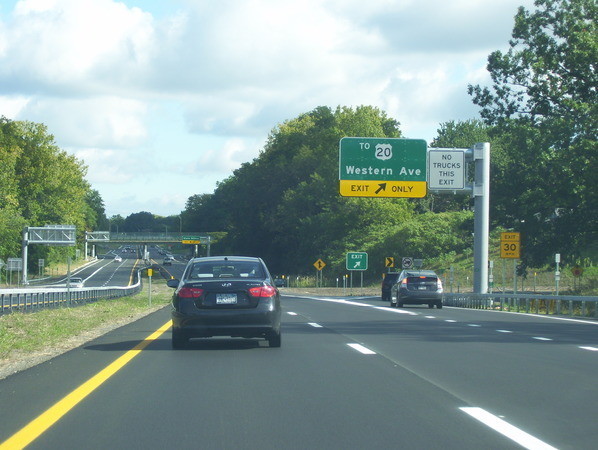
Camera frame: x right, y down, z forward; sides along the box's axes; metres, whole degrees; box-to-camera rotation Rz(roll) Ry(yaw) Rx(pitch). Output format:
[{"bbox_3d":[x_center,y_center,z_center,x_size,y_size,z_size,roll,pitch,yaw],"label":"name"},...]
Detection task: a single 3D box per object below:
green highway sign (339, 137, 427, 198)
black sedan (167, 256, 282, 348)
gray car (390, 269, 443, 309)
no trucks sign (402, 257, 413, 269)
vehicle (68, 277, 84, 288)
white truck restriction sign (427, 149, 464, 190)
[{"bbox_3d":[4.333,-2.952,77.800,4.530,3.060,0.150,1,-2,-3],"label":"green highway sign"},{"bbox_3d":[-1.220,1.280,25.500,1.790,1.480,4.500,1,-2,-3],"label":"black sedan"},{"bbox_3d":[4.450,2.430,57.200,1.740,1.480,4.450,1,-2,-2],"label":"gray car"},{"bbox_3d":[8.292,2.881,115.000,0.830,0.900,0.070,0,-2,6],"label":"no trucks sign"},{"bbox_3d":[-27.564,7.305,186.000,1.800,1.470,4.500,1,-2,-4],"label":"vehicle"},{"bbox_3d":[7.651,-2.847,77.900,1.870,2.040,0.120,1,-2,-3],"label":"white truck restriction sign"}]

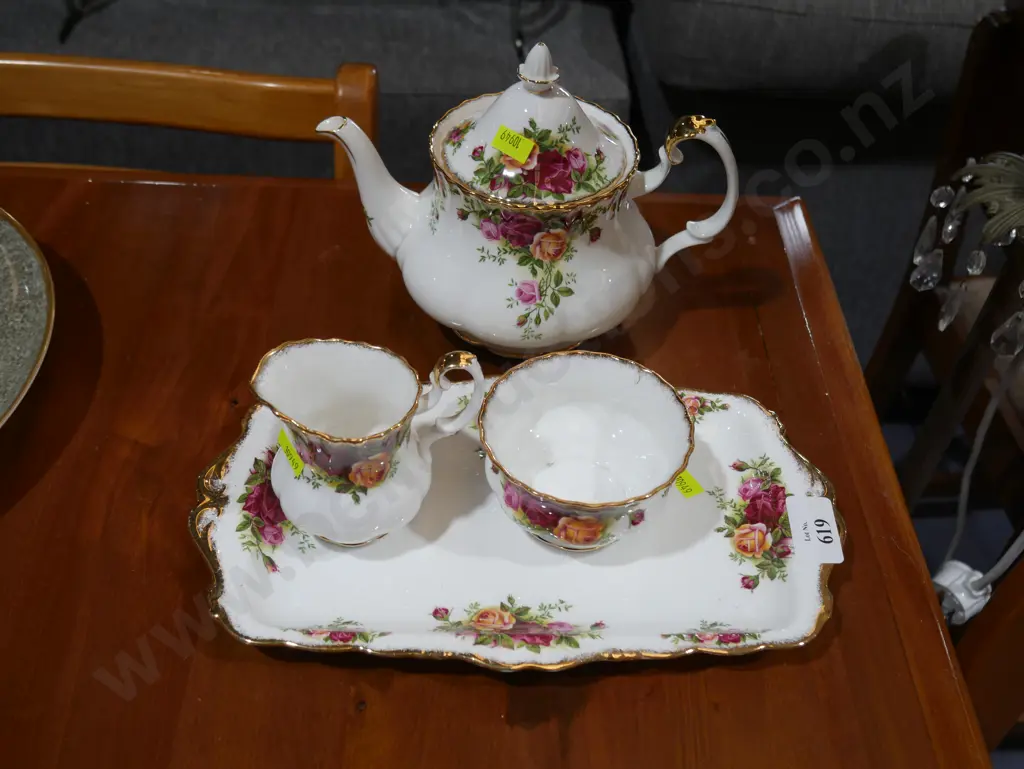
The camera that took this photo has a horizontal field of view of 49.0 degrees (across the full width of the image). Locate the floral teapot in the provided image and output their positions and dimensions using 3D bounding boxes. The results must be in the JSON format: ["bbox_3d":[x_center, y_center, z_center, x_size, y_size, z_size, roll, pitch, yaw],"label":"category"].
[{"bbox_3d":[0.011,-0.113,0.637,0.240,0.175,0.156,2,44,-2],"label":"floral teapot"}]

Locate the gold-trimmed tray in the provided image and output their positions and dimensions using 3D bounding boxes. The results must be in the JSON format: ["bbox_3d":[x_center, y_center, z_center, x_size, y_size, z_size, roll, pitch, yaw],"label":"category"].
[{"bbox_3d":[0.004,0.066,0.565,0.321,0.022,0.184,1,45,-4],"label":"gold-trimmed tray"}]

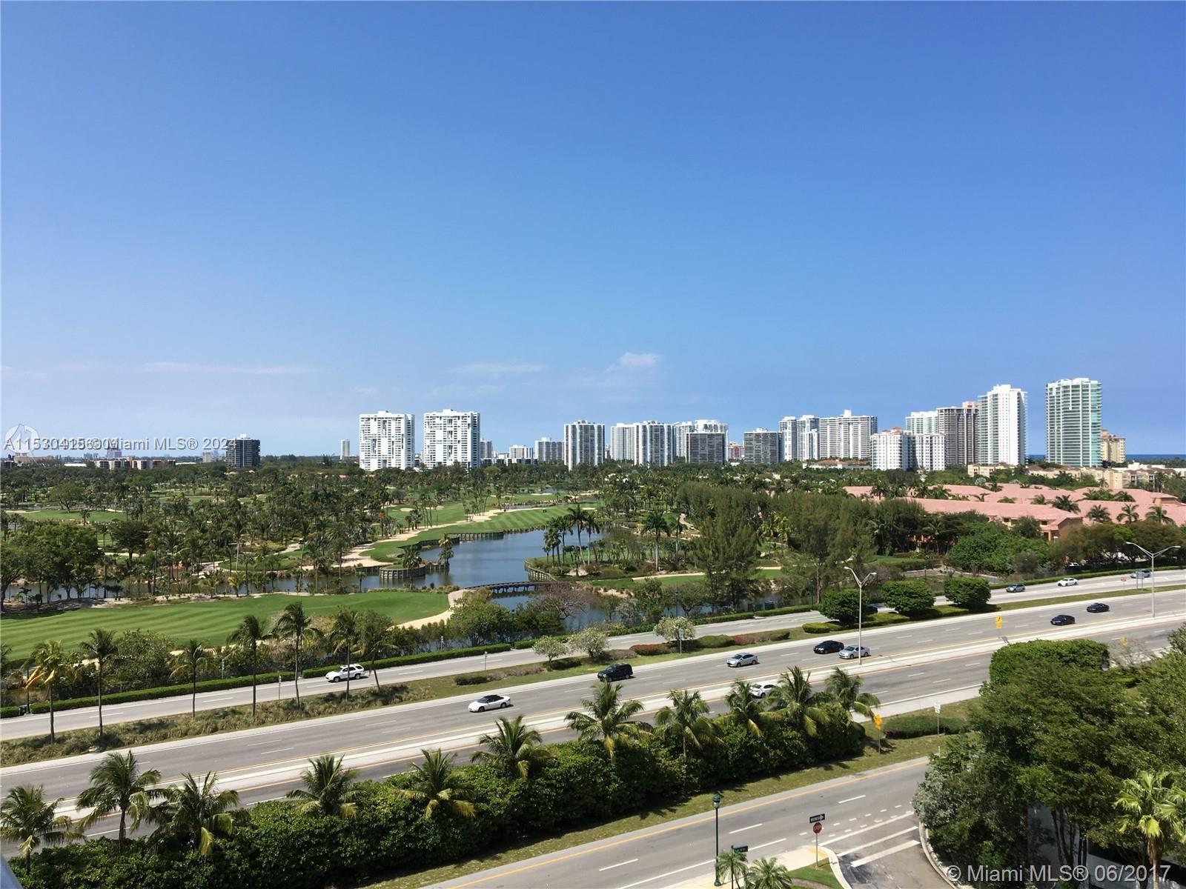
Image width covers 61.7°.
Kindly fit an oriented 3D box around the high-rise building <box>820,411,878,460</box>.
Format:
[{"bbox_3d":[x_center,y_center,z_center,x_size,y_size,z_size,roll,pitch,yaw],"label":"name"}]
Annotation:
[{"bbox_3d":[364.830,-3.640,1420.070,76.000,87.000,20.000,0,-1,42],"label":"high-rise building"}]

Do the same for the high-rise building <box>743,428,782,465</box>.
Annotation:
[{"bbox_3d":[248.990,8.380,1454.980,51.000,63.500,20.000,0,-1,33],"label":"high-rise building"}]

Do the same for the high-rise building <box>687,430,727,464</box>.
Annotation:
[{"bbox_3d":[147.122,12.057,1289.941,48.000,56.000,24.000,0,-1,0],"label":"high-rise building"}]

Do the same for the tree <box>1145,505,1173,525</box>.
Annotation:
[{"bbox_3d":[153.850,23.870,269.820,7.000,13.740,7.000,0,0,0],"label":"tree"}]

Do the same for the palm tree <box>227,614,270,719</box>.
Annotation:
[{"bbox_3d":[-37.230,24.020,107.280,4.610,10.860,4.610,0,0,0],"label":"palm tree"}]

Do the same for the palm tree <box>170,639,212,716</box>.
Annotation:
[{"bbox_3d":[-44.287,25.897,109.800,4.600,8.685,4.600,0,0,-22],"label":"palm tree"}]

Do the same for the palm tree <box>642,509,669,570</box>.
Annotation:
[{"bbox_3d":[15.188,23.416,243.803,6.400,15.400,6.400,0,-1,0],"label":"palm tree"}]

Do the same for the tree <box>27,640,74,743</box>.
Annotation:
[{"bbox_3d":[-53.530,24.470,98.020,4.400,9.820,4.400,0,0,0],"label":"tree"}]

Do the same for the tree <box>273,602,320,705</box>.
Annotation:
[{"bbox_3d":[-33.590,23.800,112.380,5.040,11.380,5.040,0,0,0],"label":"tree"}]

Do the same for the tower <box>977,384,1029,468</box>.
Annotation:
[{"bbox_3d":[405.065,-10.142,985.120,40.000,94.000,29.000,-1,-1,42],"label":"tower"}]

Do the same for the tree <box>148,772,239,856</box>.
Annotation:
[{"bbox_3d":[-26.436,25.831,66.000,5.900,8.147,5.800,0,0,-22],"label":"tree"}]

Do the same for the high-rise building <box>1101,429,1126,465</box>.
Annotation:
[{"bbox_3d":[547.750,10.290,1064.950,40.000,53.500,25.000,0,0,10],"label":"high-rise building"}]

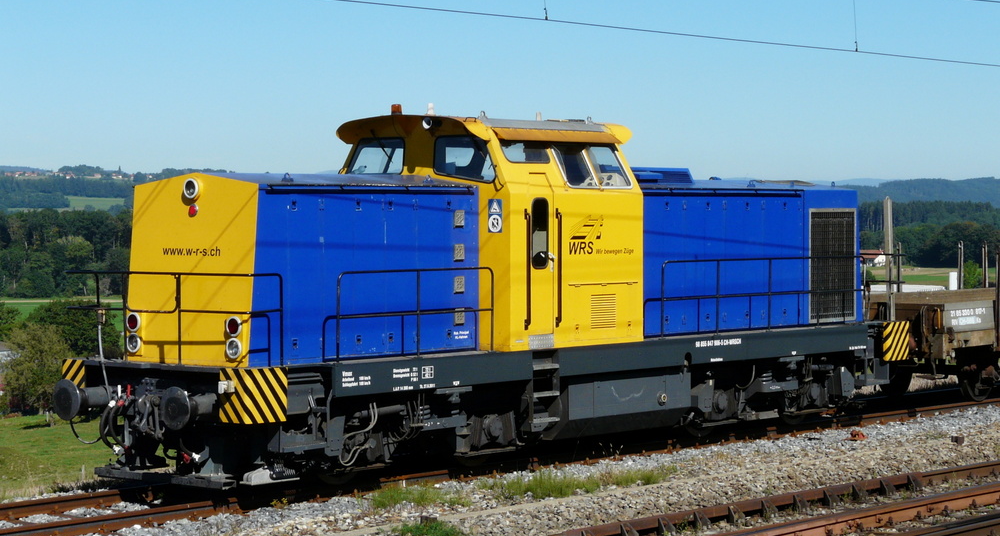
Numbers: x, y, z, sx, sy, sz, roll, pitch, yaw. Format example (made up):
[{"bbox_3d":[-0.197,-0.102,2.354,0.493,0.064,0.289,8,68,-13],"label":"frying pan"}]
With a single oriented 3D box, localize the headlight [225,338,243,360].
[{"bbox_3d":[-2.834,0.865,23.203,0.230,0.230,0.090,1,2,41],"label":"headlight"}]

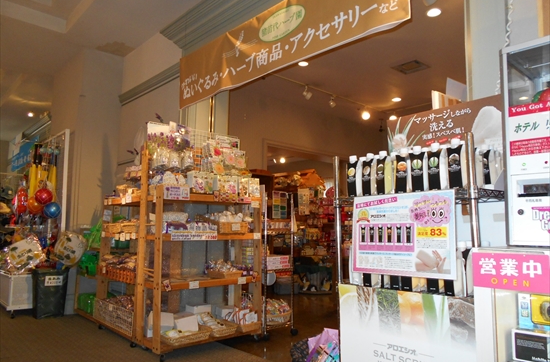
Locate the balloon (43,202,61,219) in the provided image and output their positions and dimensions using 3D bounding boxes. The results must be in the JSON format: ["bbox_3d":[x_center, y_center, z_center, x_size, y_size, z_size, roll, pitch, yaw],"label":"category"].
[{"bbox_3d":[-2.571,0.339,4.750,0.200,0.200,0.200,6,-8,-42],"label":"balloon"}]

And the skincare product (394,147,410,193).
[{"bbox_3d":[0.493,-0.037,1.595,0.050,0.174,0.050,-4,-7,40],"label":"skincare product"}]

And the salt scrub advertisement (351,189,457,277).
[{"bbox_3d":[0.464,0.199,1.534,0.012,0.297,0.420,6,-8,-42],"label":"salt scrub advertisement"}]

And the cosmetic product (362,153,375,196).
[{"bbox_3d":[0.390,-0.025,1.708,0.050,0.174,0.050,5,-7,-40],"label":"cosmetic product"}]

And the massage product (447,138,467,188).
[{"bbox_3d":[0.635,-0.058,1.440,0.050,0.174,0.050,6,-8,-42],"label":"massage product"}]

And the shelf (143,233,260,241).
[{"bbox_3d":[-0.647,0.507,3.717,0.970,0.050,0.400,6,-8,-42],"label":"shelf"}]

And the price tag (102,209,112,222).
[{"bbox_3d":[-1.750,0.363,4.339,0.085,0.125,0.006,6,-8,-42],"label":"price tag"}]

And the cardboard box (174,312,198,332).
[{"bbox_3d":[-0.785,1.232,3.620,0.190,0.140,0.150,5,-7,-37],"label":"cardboard box"}]

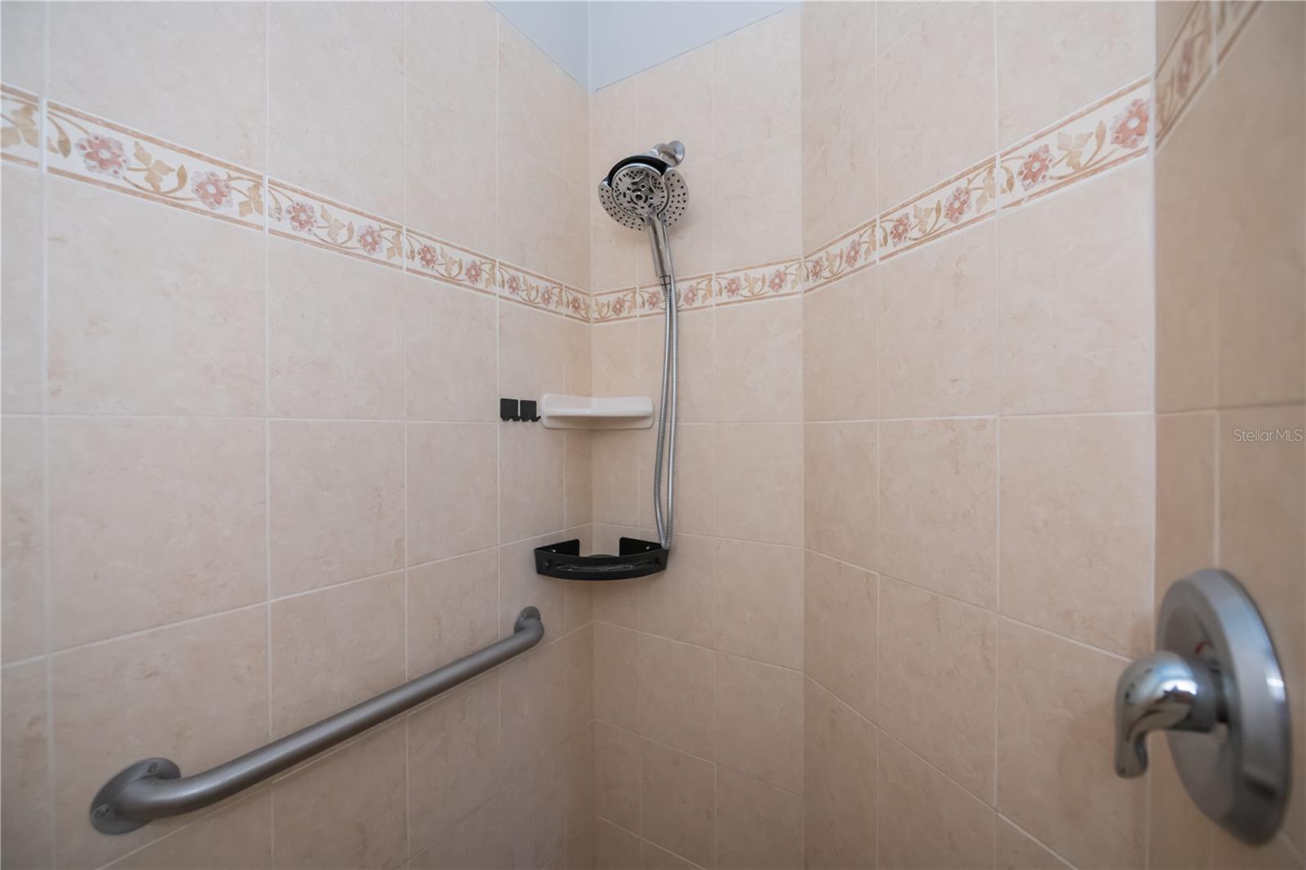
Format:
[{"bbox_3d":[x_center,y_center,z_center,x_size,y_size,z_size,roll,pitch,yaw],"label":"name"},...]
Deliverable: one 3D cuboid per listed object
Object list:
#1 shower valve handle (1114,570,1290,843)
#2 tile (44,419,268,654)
[{"bbox_3d":[0.381,0.184,0.375,0.064,0.176,0.176,0,1,32],"label":"shower valve handle"},{"bbox_3d":[-0.588,0.106,0.621,0.010,0.251,0.197,0,0,32],"label":"tile"}]

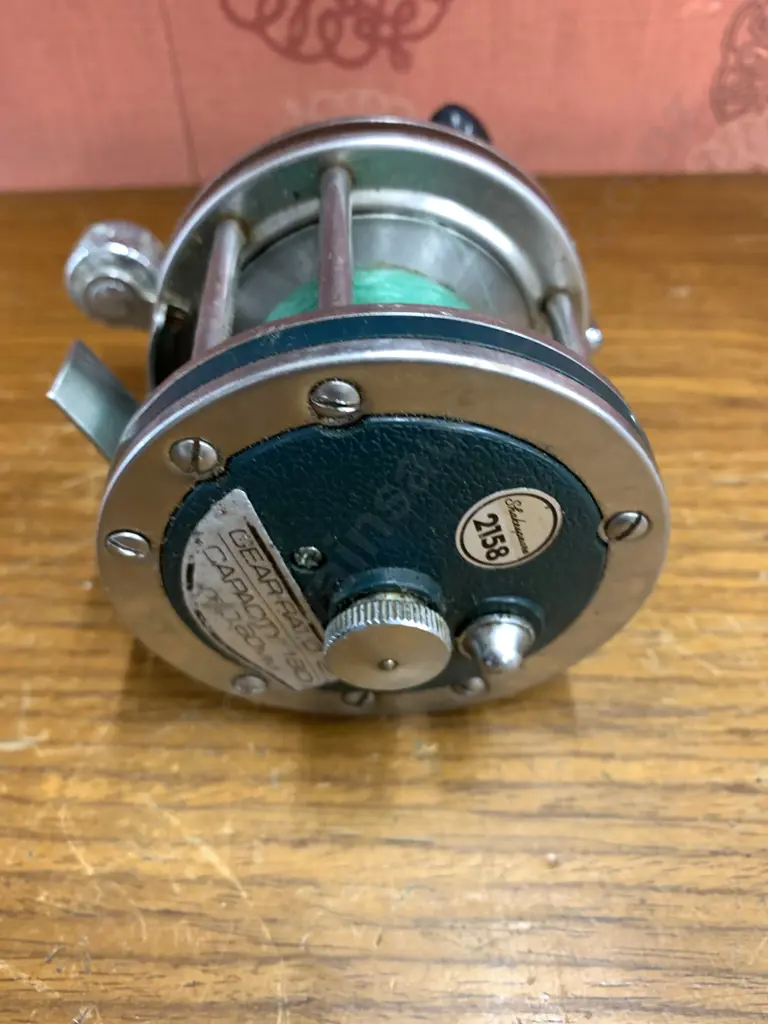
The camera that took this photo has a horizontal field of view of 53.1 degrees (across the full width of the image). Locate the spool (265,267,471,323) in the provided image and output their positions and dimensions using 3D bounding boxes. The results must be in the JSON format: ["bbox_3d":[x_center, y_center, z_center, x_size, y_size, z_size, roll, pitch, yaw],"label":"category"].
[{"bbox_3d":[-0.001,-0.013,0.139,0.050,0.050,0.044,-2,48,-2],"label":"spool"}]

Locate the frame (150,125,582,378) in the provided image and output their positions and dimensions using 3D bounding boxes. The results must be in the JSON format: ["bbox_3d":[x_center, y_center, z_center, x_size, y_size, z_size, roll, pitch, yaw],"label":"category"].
[{"bbox_3d":[-0.001,-0.016,0.141,0.086,0.086,0.058,-2,48,-2],"label":"frame"}]

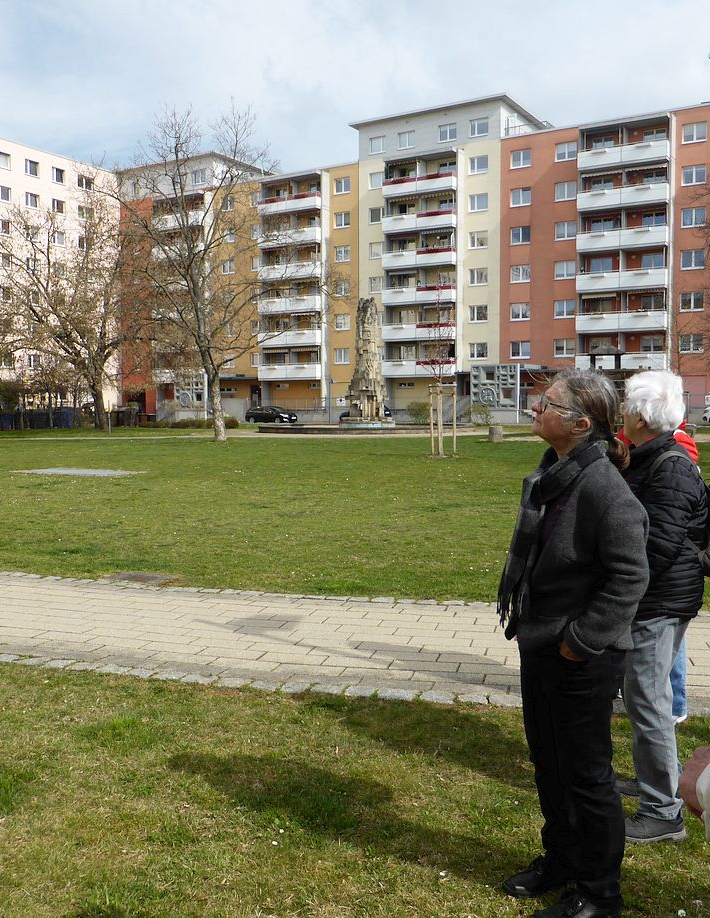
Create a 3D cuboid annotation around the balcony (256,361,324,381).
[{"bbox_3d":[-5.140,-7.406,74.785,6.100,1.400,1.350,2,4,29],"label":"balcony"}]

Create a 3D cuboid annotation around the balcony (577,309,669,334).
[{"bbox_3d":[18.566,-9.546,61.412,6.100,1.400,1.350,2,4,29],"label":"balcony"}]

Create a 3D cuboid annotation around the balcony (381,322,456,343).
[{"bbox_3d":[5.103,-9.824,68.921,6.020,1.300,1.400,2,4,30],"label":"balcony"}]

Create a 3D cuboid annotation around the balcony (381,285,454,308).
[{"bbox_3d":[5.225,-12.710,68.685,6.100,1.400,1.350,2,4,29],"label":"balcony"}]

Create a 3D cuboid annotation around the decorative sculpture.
[{"bbox_3d":[0.765,-5.721,52.000,2.750,7.610,2.750,1,4,29],"label":"decorative sculpture"}]

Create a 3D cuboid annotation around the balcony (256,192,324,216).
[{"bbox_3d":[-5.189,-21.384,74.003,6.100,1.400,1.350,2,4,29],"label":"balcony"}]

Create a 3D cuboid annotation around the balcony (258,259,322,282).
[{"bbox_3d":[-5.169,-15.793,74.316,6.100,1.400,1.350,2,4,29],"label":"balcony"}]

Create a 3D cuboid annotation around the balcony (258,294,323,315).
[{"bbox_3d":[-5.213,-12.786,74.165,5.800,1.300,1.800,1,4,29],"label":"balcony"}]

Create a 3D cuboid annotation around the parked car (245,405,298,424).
[{"bbox_3d":[-6.783,-3.700,72.260,4.200,1.480,1.760,1,4,29],"label":"parked car"}]

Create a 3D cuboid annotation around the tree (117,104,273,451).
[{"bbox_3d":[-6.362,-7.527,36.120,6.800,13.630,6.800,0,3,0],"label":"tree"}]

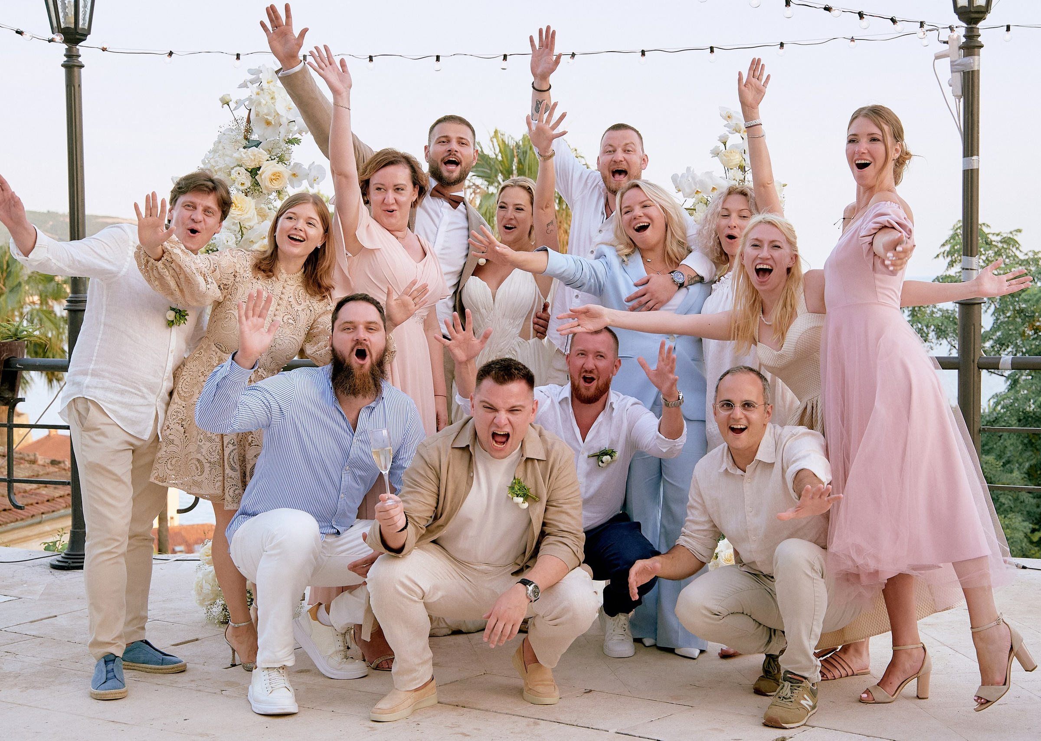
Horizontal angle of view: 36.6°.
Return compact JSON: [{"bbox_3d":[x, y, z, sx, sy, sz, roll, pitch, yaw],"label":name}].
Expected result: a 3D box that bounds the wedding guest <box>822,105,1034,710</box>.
[{"bbox_3d":[1.185,0.096,4.634,0.630,1.780,0.720,-3,4,-35],"label":"wedding guest"}]

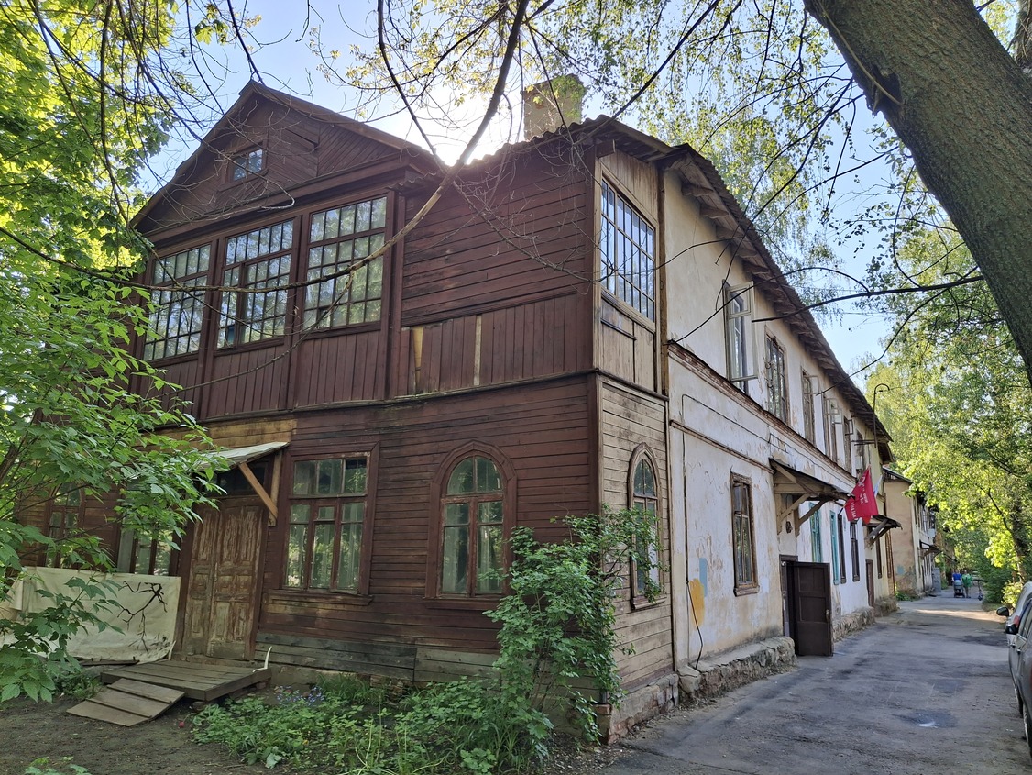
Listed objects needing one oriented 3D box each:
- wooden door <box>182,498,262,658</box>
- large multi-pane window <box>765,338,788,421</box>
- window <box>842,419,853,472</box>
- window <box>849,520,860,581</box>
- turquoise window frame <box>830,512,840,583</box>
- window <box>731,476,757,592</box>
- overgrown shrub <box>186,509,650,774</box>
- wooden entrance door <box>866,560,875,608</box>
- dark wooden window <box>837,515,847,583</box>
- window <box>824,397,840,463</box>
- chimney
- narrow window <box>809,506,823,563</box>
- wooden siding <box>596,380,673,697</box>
[{"bbox_3d":[-4.099,2.644,10.401,1.450,2.050,0.120,-7,-15,32],"label":"wooden door"},{"bbox_3d":[5.483,-0.135,15.750,0.130,1.700,1.420,-7,-15,30],"label":"large multi-pane window"},{"bbox_3d":[10.154,1.780,22.892,0.170,1.727,1.052,-7,-16,31],"label":"window"},{"bbox_3d":[10.644,5.137,23.395,0.130,1.850,1.320,-7,-15,30],"label":"window"},{"bbox_3d":[8.135,4.084,19.085,0.170,1.806,0.785,-7,-16,31],"label":"turquoise window frame"},{"bbox_3d":[3.708,2.374,12.193,0.170,1.868,1.193,-7,-16,31],"label":"window"},{"bbox_3d":[-0.856,2.332,7.371,4.000,2.150,2.100,-7,-16,31],"label":"overgrown shrub"},{"bbox_3d":[12.289,6.905,25.943,0.120,1.800,1.200,-7,-15,30],"label":"wooden entrance door"},{"bbox_3d":[8.675,4.288,19.927,0.170,1.806,0.785,-7,-16,31],"label":"dark wooden window"},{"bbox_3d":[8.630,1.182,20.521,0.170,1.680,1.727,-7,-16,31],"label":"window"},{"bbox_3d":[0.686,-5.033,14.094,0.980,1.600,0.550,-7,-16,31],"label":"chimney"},{"bbox_3d":[7.203,3.765,17.816,0.130,1.850,1.220,-7,-15,30],"label":"narrow window"},{"bbox_3d":[1.359,1.594,8.373,0.100,3.150,2.100,-7,-15,30],"label":"wooden siding"}]

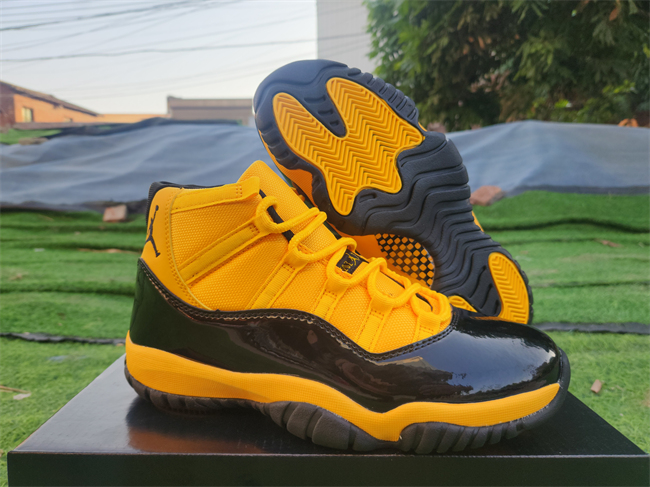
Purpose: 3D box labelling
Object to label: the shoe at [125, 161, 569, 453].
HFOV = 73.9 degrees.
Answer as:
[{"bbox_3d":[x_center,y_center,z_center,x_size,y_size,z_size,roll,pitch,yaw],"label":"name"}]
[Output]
[{"bbox_3d":[0.000,0.027,0.285,0.300,0.165,0.110,2,6,14],"label":"shoe"}]

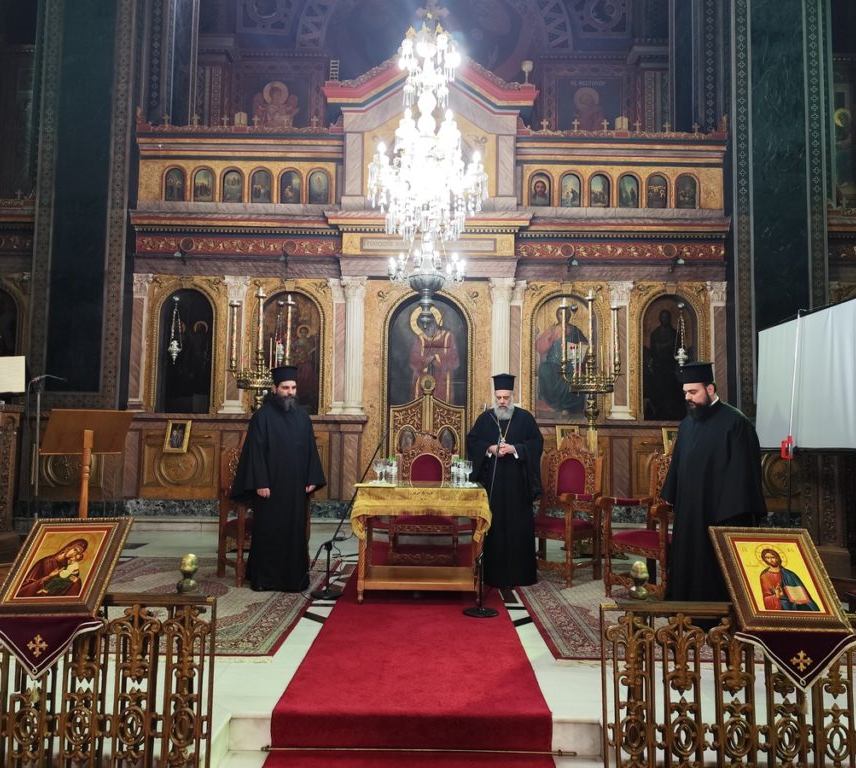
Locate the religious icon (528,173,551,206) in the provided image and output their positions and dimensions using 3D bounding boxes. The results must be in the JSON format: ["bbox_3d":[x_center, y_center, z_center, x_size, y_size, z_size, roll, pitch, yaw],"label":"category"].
[{"bbox_3d":[1.556,-2.714,9.493,0.298,0.485,0.050,1,-4,0],"label":"religious icon"}]

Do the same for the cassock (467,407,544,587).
[{"bbox_3d":[0.667,0.916,5.748,0.660,1.485,0.420,0,-4,5],"label":"cassock"}]

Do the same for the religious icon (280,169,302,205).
[{"bbox_3d":[-1.906,-2.744,9.502,0.298,0.486,0.050,1,-4,0],"label":"religious icon"}]

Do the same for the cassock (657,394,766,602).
[{"bbox_3d":[1.942,0.844,4.648,0.700,1.506,0.480,-2,-5,38],"label":"cassock"}]

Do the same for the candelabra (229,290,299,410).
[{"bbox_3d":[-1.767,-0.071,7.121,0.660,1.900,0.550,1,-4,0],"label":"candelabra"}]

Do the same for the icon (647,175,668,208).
[{"bbox_3d":[3.139,-2.633,9.306,0.301,0.475,0.050,1,-4,0],"label":"icon"}]

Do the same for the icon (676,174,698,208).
[{"bbox_3d":[3.618,-2.684,9.487,0.297,0.485,0.050,1,-4,0],"label":"icon"}]

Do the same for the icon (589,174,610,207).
[{"bbox_3d":[2.346,-2.647,9.306,0.301,0.448,0.050,1,-4,0],"label":"icon"}]

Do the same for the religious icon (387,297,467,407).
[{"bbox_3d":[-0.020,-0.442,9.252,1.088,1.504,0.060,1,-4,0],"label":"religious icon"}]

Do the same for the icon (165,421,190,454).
[{"bbox_3d":[-3.137,0.659,8.537,0.284,0.435,0.040,1,-31,0],"label":"icon"}]

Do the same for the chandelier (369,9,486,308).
[{"bbox_3d":[-0.004,-1.632,4.978,0.869,2.327,0.869,1,-4,0],"label":"chandelier"}]

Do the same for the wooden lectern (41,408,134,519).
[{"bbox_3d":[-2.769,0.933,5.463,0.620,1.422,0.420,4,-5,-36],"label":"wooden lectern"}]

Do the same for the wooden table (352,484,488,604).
[{"bbox_3d":[-0.053,1.193,5.209,1.056,0.847,0.675,1,-4,0],"label":"wooden table"}]

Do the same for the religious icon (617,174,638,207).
[{"bbox_3d":[2.620,-2.528,8.935,0.289,0.456,0.050,1,-4,0],"label":"religious icon"}]

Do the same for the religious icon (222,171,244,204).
[{"bbox_3d":[-2.660,-2.701,9.304,0.301,0.447,0.050,1,-4,0],"label":"religious icon"}]

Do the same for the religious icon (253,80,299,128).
[{"bbox_3d":[-2.846,-5.176,12.693,0.879,1.003,0.060,1,-4,0],"label":"religious icon"}]

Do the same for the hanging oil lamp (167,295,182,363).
[{"bbox_3d":[-3.290,-0.714,8.829,0.195,0.902,0.195,1,-4,0],"label":"hanging oil lamp"}]

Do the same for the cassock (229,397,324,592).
[{"bbox_3d":[-1.262,0.771,5.741,0.760,1.831,0.480,3,-5,-30],"label":"cassock"}]

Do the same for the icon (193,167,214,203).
[{"bbox_3d":[-3.137,-2.773,9.507,0.298,0.486,0.050,1,-4,0],"label":"icon"}]

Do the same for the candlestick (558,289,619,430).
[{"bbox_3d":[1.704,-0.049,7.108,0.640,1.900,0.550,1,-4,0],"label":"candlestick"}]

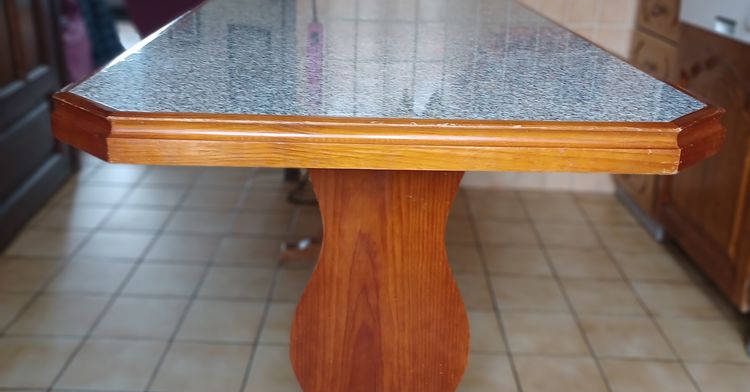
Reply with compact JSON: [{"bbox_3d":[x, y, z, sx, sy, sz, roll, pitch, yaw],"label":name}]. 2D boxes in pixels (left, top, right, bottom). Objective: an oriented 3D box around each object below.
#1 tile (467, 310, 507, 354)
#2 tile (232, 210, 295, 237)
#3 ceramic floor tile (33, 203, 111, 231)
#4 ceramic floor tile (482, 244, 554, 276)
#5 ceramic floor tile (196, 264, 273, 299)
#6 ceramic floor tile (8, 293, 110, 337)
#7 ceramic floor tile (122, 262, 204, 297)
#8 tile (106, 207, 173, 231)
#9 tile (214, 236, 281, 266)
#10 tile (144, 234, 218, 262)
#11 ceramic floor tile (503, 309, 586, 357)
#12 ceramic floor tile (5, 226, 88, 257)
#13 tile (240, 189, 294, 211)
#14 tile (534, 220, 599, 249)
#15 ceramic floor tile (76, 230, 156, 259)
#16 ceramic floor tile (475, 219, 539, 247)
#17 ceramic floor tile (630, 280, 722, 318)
[{"bbox_3d":[0.226,0.343,1.832,0.200,0.010,0.200,2,22,0],"label":"tile"},{"bbox_3d":[-0.375,0.094,2.381,0.199,0.009,0.199,2,22,0],"label":"tile"},{"bbox_3d":[-0.975,0.070,2.373,0.198,0.010,0.198,2,22,0],"label":"ceramic floor tile"},{"bbox_3d":[0.438,0.202,2.226,0.200,0.010,0.200,2,22,0],"label":"ceramic floor tile"},{"bbox_3d":[-0.384,0.246,2.035,0.200,0.010,0.200,2,22,0],"label":"ceramic floor tile"},{"bbox_3d":[-0.785,0.302,1.817,0.199,0.010,0.199,2,21,0],"label":"ceramic floor tile"},{"bbox_3d":[-0.585,0.237,2.021,0.200,0.010,0.200,2,22,0],"label":"ceramic floor tile"},{"bbox_3d":[-0.774,0.078,2.374,0.198,0.010,0.198,2,22,0],"label":"tile"},{"bbox_3d":[-0.378,0.168,2.193,0.199,0.009,0.199,2,22,0],"label":"tile"},{"bbox_3d":[-0.586,0.163,2.226,0.200,0.010,0.200,2,22,0],"label":"tile"},{"bbox_3d":[0.426,0.349,1.817,0.199,0.010,0.199,2,21,0],"label":"ceramic floor tile"},{"bbox_3d":[-0.983,0.144,2.192,0.199,0.009,0.199,2,22,0],"label":"ceramic floor tile"},{"bbox_3d":[-0.370,0.020,2.562,0.198,0.010,0.198,2,22,0],"label":"tile"},{"bbox_3d":[0.634,0.134,2.383,0.199,0.009,0.199,2,22,0],"label":"tile"},{"bbox_3d":[-0.781,0.152,2.192,0.199,0.009,0.199,2,22,0],"label":"ceramic floor tile"},{"bbox_3d":[0.441,0.127,2.417,0.200,0.010,0.200,2,22,0],"label":"ceramic floor tile"},{"bbox_3d":[0.827,0.289,2.002,0.198,0.010,0.198,2,22,0],"label":"ceramic floor tile"}]

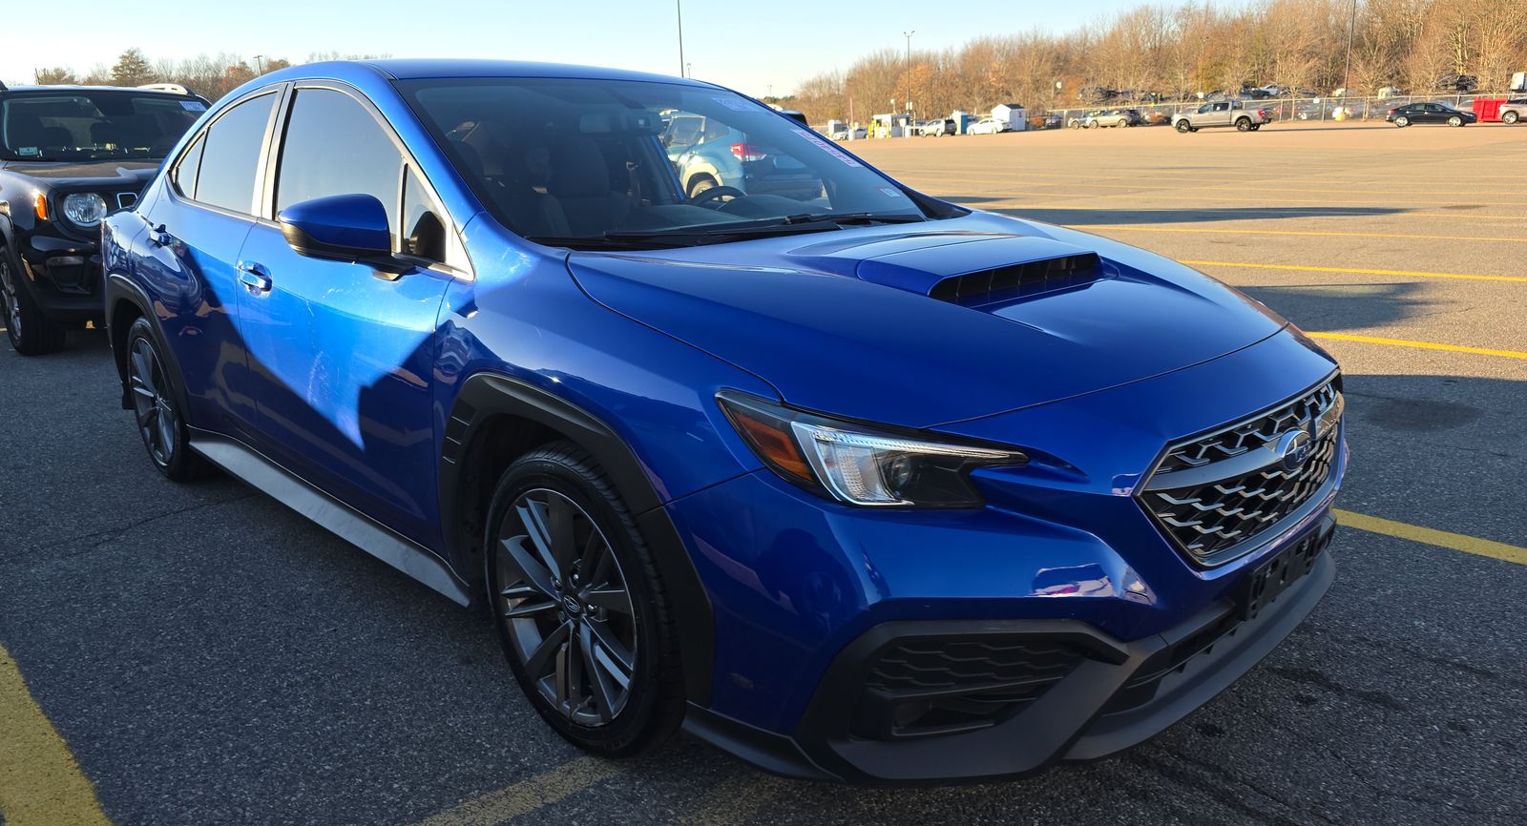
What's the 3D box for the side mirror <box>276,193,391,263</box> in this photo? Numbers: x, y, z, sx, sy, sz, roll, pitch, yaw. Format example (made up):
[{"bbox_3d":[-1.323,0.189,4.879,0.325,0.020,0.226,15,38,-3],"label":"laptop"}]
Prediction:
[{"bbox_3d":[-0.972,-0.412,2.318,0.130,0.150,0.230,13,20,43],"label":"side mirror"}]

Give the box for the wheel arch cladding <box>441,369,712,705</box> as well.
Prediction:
[{"bbox_3d":[-0.385,0.191,1.998,0.910,0.520,0.120,13,20,43],"label":"wheel arch cladding"}]

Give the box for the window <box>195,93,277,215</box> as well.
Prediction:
[{"bbox_3d":[-1.700,-0.846,3.294,0.640,0.410,0.070,13,-5,43],"label":"window"}]

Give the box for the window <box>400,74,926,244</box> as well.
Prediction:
[{"bbox_3d":[-0.292,-0.723,2.914,1.380,0.110,0.920,-15,48,-44],"label":"window"}]

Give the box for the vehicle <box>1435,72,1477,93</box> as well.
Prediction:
[{"bbox_3d":[62.848,-29.877,92.000,4.400,1.600,1.800,-3,14,-8],"label":"vehicle"}]

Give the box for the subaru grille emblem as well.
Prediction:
[{"bbox_3d":[0.971,0.068,1.849,0.025,0.075,0.140,-1,10,46],"label":"subaru grille emblem"}]

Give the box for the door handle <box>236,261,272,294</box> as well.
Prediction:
[{"bbox_3d":[-1.466,-0.382,2.916,0.215,0.075,0.060,13,20,43],"label":"door handle"}]

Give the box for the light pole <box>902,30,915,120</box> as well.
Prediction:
[{"bbox_3d":[15.387,-34.625,106.713,1.200,10.525,0.400,1,14,8],"label":"light pole"}]

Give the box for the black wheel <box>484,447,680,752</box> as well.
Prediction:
[{"bbox_3d":[-0.322,0.367,2.106,0.645,0.645,0.240,13,20,43],"label":"black wheel"}]

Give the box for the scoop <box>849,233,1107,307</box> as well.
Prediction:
[{"bbox_3d":[0.437,-0.336,2.280,0.420,0.100,0.660,20,25,41],"label":"scoop"}]

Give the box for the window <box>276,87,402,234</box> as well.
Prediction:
[{"bbox_3d":[-1.153,-0.688,2.760,0.880,0.460,0.070,13,-5,43],"label":"window"}]

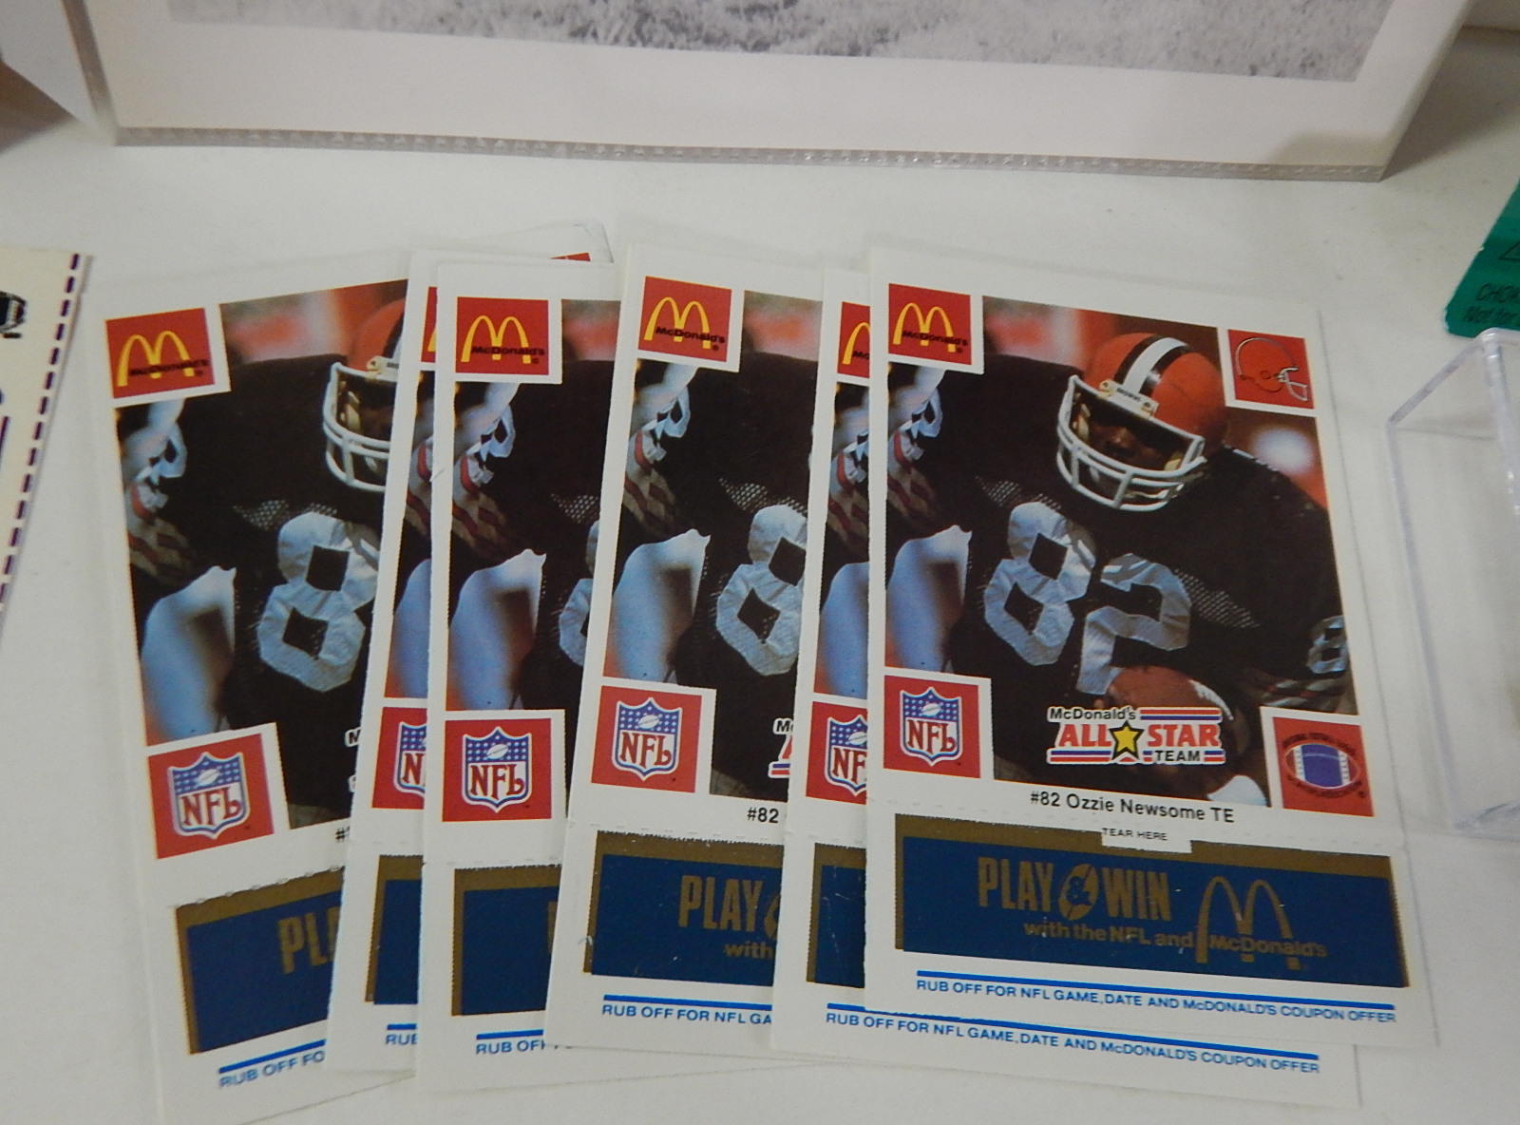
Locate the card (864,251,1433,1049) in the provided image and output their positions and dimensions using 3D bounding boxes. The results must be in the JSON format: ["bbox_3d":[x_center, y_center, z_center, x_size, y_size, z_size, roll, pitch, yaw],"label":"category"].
[{"bbox_3d":[0.054,0.006,0.183,0.078,0.001,0.119,6,66,-6],"label":"card"}]

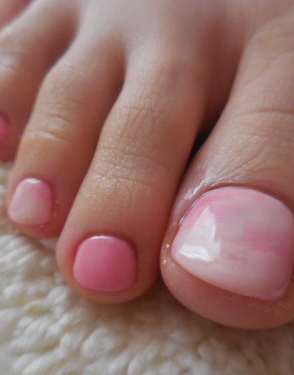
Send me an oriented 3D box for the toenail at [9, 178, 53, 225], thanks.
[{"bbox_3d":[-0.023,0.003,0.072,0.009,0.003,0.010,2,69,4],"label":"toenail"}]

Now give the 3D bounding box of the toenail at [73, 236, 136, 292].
[{"bbox_3d":[-0.007,0.013,0.060,0.010,0.003,0.009,1,71,0],"label":"toenail"}]

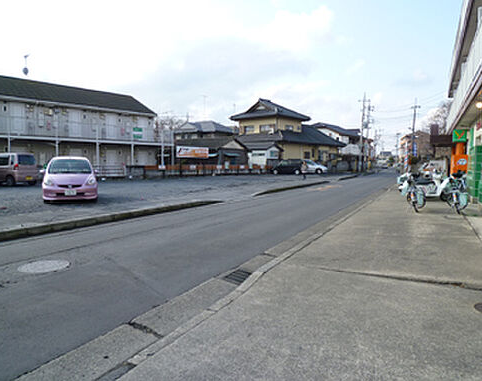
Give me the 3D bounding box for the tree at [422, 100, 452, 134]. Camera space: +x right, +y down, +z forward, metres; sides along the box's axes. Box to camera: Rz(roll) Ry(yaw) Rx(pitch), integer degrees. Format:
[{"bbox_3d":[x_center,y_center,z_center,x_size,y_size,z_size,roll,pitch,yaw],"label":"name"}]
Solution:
[{"bbox_3d":[26.103,-6.582,45.658,6.200,9.400,5.800,1,4,0],"label":"tree"}]

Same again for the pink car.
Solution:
[{"bbox_3d":[-6.277,-0.489,12.844,1.700,1.520,3.830,-2,5,-27],"label":"pink car"}]

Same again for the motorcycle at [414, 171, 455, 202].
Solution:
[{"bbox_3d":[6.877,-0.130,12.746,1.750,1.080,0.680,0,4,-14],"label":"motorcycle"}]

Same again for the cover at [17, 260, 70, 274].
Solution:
[{"bbox_3d":[-2.818,1.111,5.032,0.660,0.040,0.660,0,4,0],"label":"cover"}]

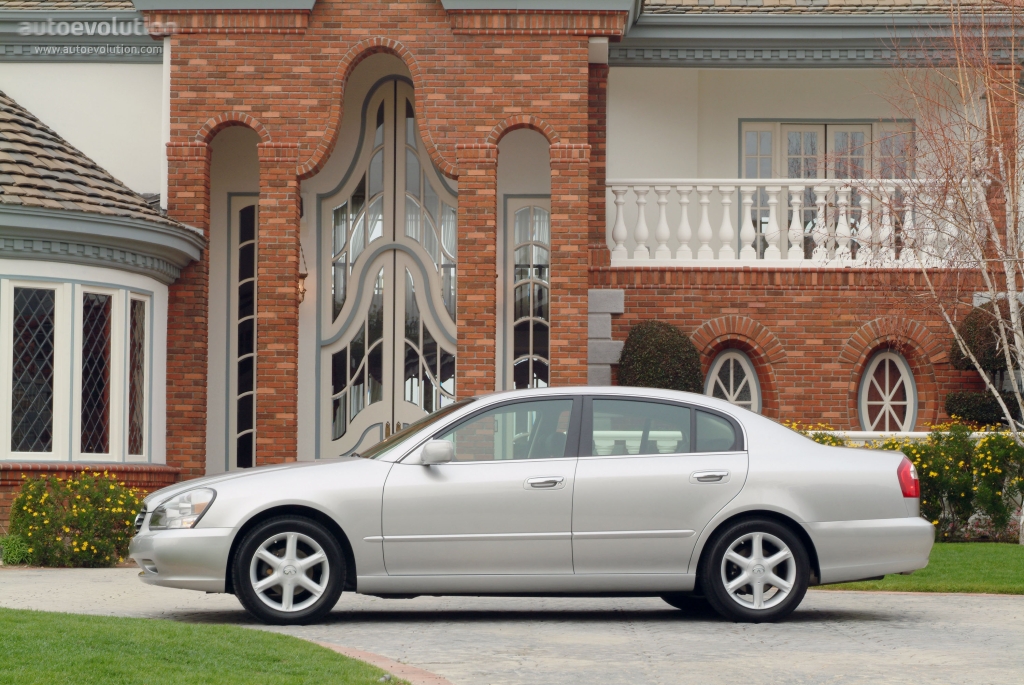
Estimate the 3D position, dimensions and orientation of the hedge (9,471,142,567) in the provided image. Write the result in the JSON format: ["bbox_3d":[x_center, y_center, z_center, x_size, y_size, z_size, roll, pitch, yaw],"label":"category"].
[{"bbox_3d":[-4.140,1.705,21.894,1.316,0.914,0.850,0,-3,2],"label":"hedge"}]

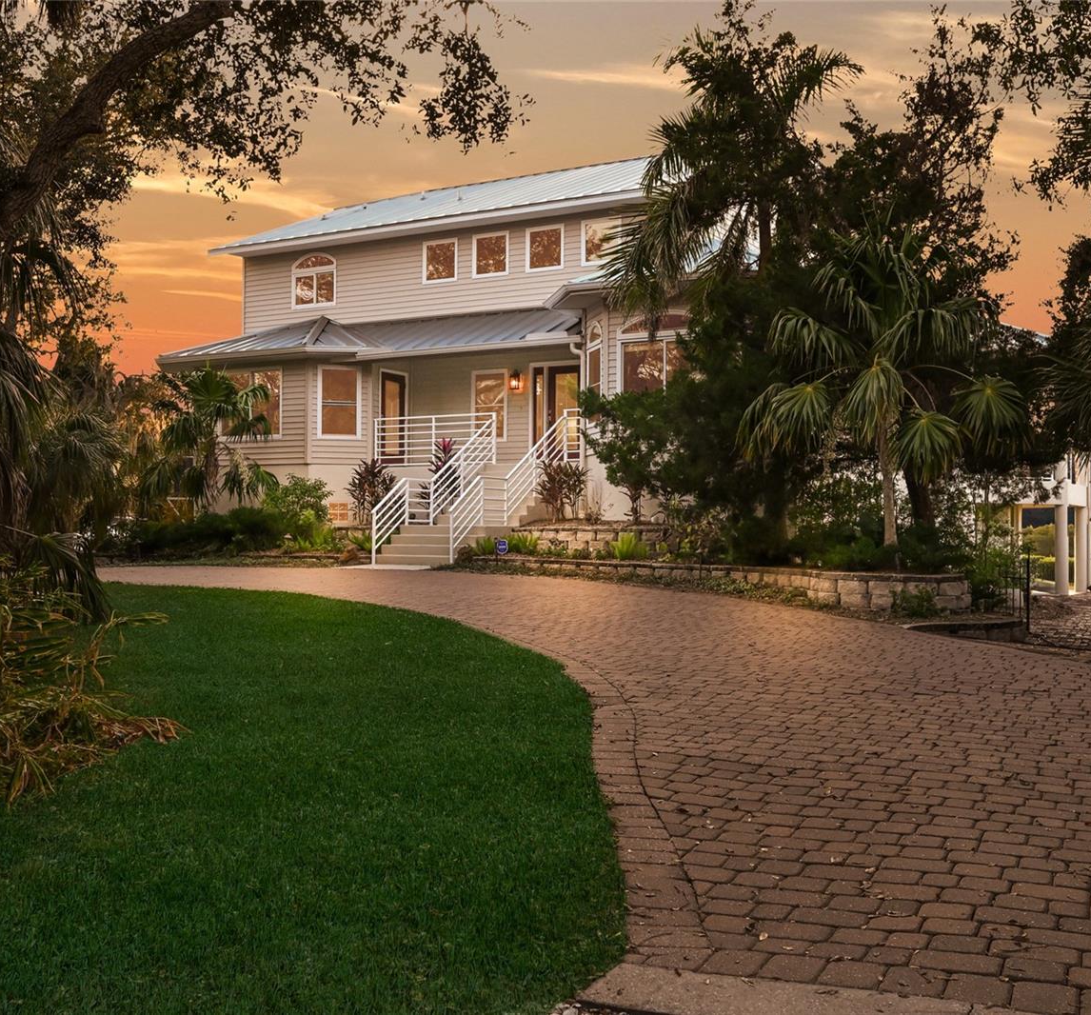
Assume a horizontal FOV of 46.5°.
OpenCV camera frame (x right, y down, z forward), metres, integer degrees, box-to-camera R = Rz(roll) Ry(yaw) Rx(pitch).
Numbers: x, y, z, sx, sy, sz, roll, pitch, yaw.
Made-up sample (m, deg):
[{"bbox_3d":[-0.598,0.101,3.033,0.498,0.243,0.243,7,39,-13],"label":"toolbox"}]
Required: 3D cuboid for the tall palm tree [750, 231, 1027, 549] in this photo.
[{"bbox_3d":[4.445,-1.478,16.600,3.650,4.500,3.400,0,-1,0],"label":"tall palm tree"}]

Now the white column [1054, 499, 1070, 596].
[{"bbox_3d":[14.659,1.221,36.000,0.390,2.550,0.390,0,-1,0],"label":"white column"}]

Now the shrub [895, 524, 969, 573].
[{"bbox_3d":[4.877,0.517,16.000,0.950,0.620,0.850,0,-1,0],"label":"shrub"}]

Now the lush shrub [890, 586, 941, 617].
[{"bbox_3d":[4.294,1.095,14.700,0.580,0.380,0.480,0,-1,0],"label":"lush shrub"}]

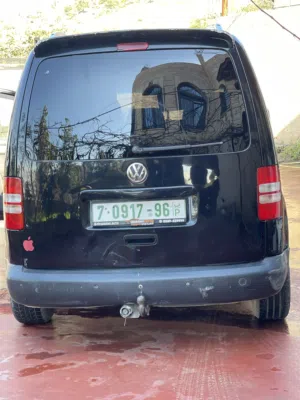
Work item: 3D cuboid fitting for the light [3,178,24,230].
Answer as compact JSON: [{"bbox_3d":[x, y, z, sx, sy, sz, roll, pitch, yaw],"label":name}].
[{"bbox_3d":[-0.773,0.018,4.166,0.133,0.301,0.110,-2,8,4],"label":"light"}]

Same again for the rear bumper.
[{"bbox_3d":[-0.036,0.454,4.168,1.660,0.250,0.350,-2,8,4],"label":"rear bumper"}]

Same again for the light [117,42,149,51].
[{"bbox_3d":[-0.095,-0.836,4.022,0.180,0.048,0.045,-2,8,4],"label":"light"}]

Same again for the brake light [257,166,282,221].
[{"bbox_3d":[0.660,-0.038,4.075,0.133,0.301,0.110,-2,8,4],"label":"brake light"}]

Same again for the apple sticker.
[{"bbox_3d":[-0.675,0.248,4.126,0.062,0.080,0.006,-2,8,4],"label":"apple sticker"}]

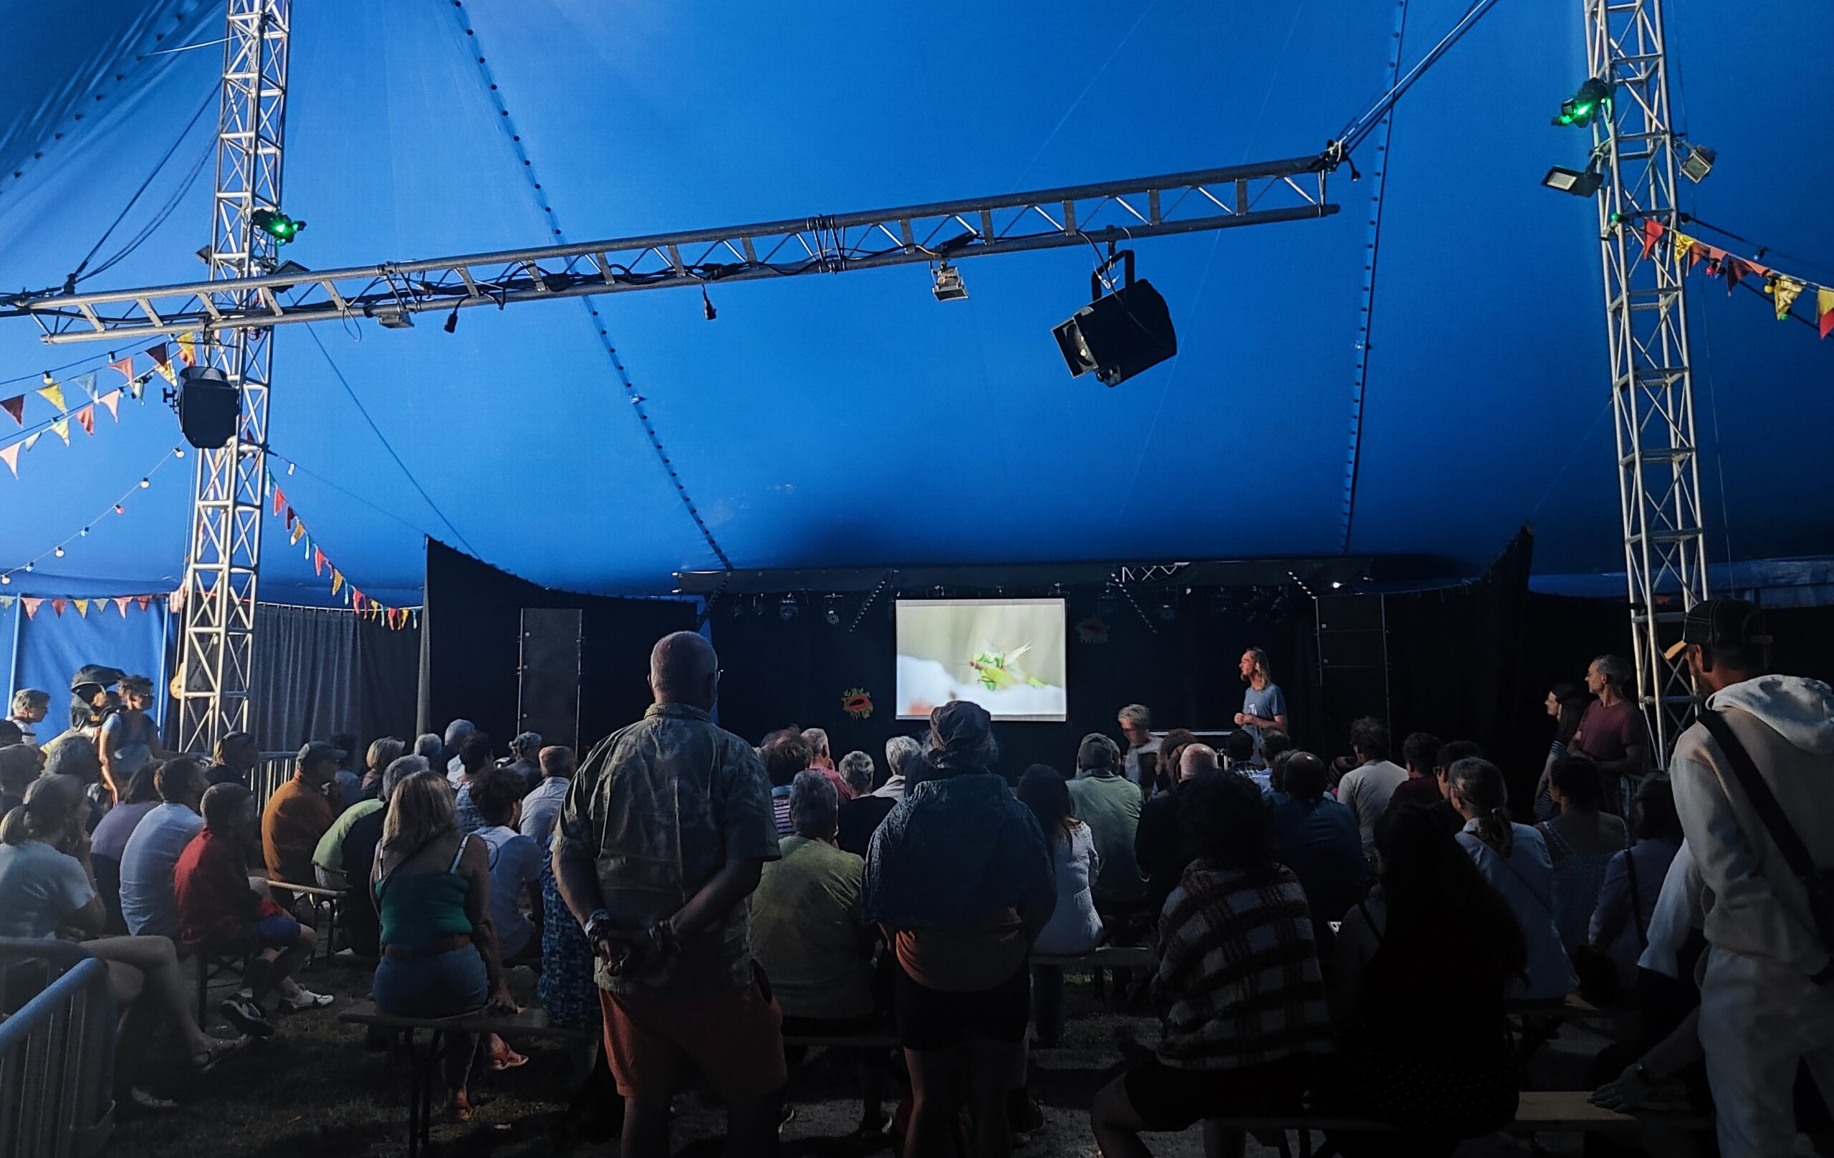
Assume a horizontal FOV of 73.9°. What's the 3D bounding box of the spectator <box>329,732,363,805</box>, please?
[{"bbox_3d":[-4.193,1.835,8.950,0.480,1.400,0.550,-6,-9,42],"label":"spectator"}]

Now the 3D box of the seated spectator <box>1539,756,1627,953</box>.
[{"bbox_3d":[2.853,1.484,5.587,0.460,1.310,0.750,2,-7,-15],"label":"seated spectator"}]

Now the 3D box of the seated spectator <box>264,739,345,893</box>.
[{"bbox_3d":[-3.667,1.703,7.668,0.500,1.355,0.820,-6,-9,40],"label":"seated spectator"}]

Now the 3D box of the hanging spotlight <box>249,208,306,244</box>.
[{"bbox_3d":[-5.657,-3.123,10.776,0.360,0.250,0.270,29,-4,7],"label":"hanging spotlight"}]

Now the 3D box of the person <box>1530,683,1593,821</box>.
[{"bbox_3d":[4.026,1.458,7.584,0.340,1.640,0.460,-2,-7,18],"label":"person"}]

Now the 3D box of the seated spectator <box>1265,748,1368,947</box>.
[{"bbox_3d":[1.873,1.504,5.867,0.540,1.340,0.760,0,-7,-4],"label":"seated spectator"}]

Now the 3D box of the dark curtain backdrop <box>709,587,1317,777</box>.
[{"bbox_3d":[0.867,1.305,12.734,6.402,2.581,0.200,-1,-7,10],"label":"dark curtain backdrop"}]

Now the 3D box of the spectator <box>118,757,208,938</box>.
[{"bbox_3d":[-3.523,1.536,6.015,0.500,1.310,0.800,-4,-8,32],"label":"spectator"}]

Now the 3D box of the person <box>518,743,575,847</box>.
[{"bbox_3d":[-2.151,1.707,7.641,0.500,1.335,0.800,-3,-7,22],"label":"person"}]

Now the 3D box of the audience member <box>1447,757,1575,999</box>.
[{"bbox_3d":[2.083,1.380,4.753,0.470,1.330,0.760,2,-7,-15],"label":"audience member"}]

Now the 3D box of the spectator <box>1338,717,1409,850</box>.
[{"bbox_3d":[2.710,1.562,7.169,0.500,1.420,0.720,0,-7,-3],"label":"spectator"}]

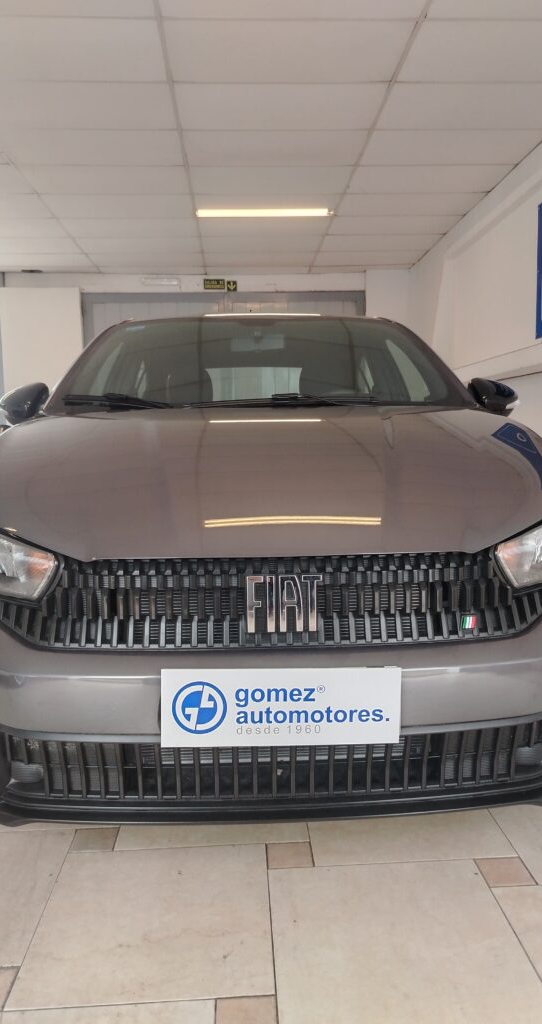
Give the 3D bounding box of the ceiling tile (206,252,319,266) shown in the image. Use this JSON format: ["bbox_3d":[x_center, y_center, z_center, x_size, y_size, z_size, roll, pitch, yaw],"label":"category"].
[{"bbox_3d":[-0.124,-2.791,7.829,1.219,0.025,0.599,-1,6,-3],"label":"ceiling tile"}]

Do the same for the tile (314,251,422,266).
[{"bbox_3d":[1.085,-2.820,7.884,1.181,0.025,0.599,-1,6,-3],"label":"tile"}]

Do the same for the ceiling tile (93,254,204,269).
[{"bbox_3d":[-1.344,-2.757,7.747,1.210,0.020,0.605,-1,6,-3],"label":"ceiling tile"}]

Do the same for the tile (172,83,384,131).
[{"bbox_3d":[0.049,-2.386,4.171,1.200,0.020,0.591,-1,6,-3],"label":"tile"}]

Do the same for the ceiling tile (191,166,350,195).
[{"bbox_3d":[-0.006,-2.510,5.355,1.200,0.020,0.591,-1,6,-3],"label":"ceiling tile"}]

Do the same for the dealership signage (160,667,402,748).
[{"bbox_3d":[0.017,0.337,1.223,0.410,0.135,0.010,0,6,-4],"label":"dealership signage"}]

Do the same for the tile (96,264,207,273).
[{"bbox_3d":[-1.368,-2.811,8.241,1.210,0.020,0.390,-1,6,-3],"label":"tile"}]

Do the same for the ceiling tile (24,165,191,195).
[{"bbox_3d":[-1.214,-2.482,5.301,1.200,0.020,0.591,-1,6,-3],"label":"ceiling tile"}]

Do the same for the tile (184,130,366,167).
[{"bbox_3d":[0.021,-2.448,4.763,1.200,0.020,0.591,-1,6,-3],"label":"tile"}]

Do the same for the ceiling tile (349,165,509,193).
[{"bbox_3d":[1.198,-2.567,5.467,1.210,0.020,0.605,-1,6,-3],"label":"ceiling tile"}]

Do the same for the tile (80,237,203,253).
[{"bbox_3d":[-1.297,-2.667,7.077,1.200,0.020,0.591,-1,6,-3],"label":"tile"}]

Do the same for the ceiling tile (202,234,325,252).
[{"bbox_3d":[-0.103,-2.722,7.200,1.210,0.020,0.605,-1,6,-3],"label":"ceiling tile"}]

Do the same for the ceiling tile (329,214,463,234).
[{"bbox_3d":[1.140,-2.696,6.673,1.210,0.020,0.605,-1,6,-3],"label":"ceiling tile"}]

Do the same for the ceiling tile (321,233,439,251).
[{"bbox_3d":[1.113,-2.758,7.284,1.181,0.025,0.599,-1,6,-3],"label":"ceiling tile"}]

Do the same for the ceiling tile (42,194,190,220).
[{"bbox_3d":[-1.266,-2.577,5.974,1.219,0.025,0.599,-1,6,-3],"label":"ceiling tile"}]

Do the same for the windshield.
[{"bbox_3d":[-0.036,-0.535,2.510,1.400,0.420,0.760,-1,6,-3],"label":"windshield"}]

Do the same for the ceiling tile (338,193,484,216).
[{"bbox_3d":[1.169,-2.631,6.070,1.210,0.020,0.605,-1,6,-3],"label":"ceiling tile"}]

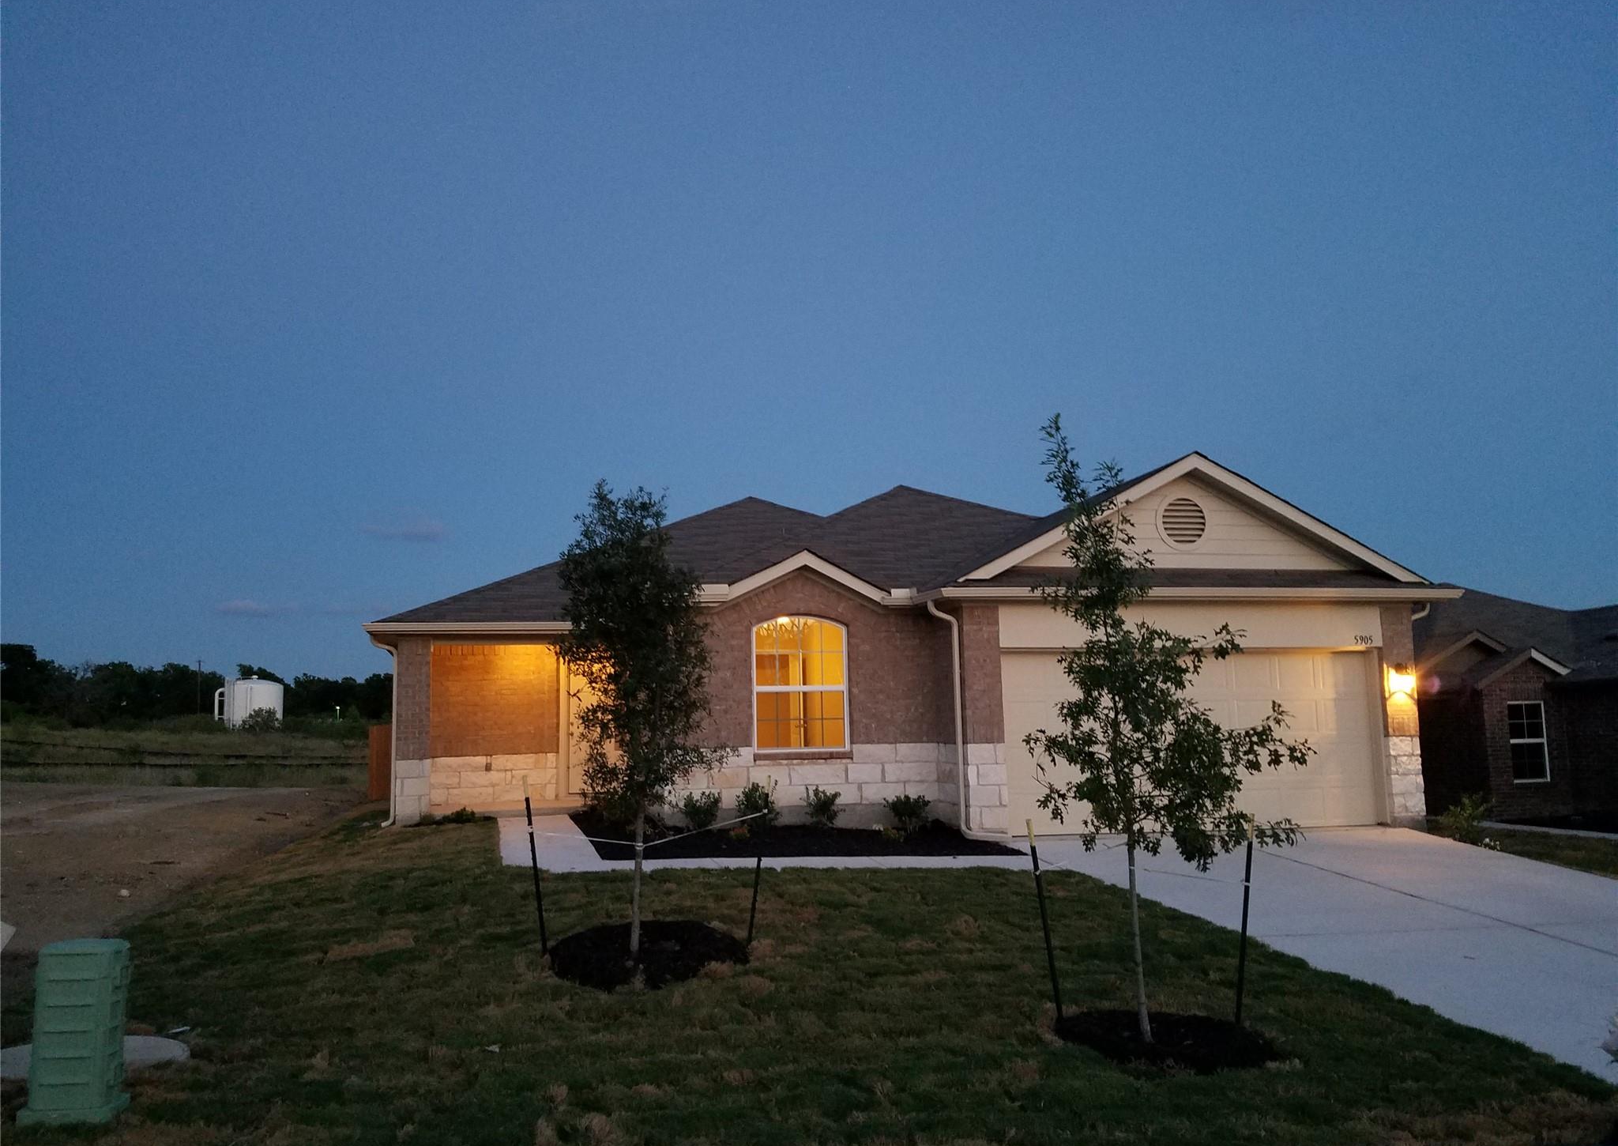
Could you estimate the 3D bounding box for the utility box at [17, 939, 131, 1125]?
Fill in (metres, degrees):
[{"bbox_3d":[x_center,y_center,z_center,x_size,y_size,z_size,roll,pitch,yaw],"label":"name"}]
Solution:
[{"bbox_3d":[-2.882,1.792,4.843,0.340,0.665,0.260,0,-7,-4],"label":"utility box"}]

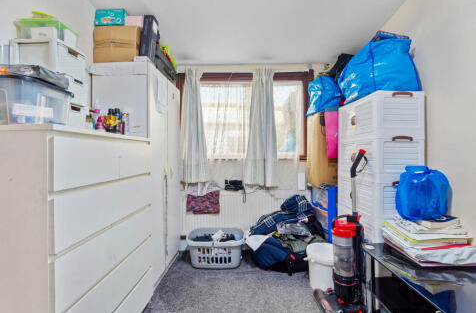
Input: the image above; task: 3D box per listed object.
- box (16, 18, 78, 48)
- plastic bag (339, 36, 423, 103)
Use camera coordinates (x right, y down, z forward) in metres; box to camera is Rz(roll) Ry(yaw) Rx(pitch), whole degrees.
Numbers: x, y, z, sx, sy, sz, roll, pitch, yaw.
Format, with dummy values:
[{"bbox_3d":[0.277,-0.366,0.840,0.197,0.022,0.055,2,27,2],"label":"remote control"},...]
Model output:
[{"bbox_3d":[-0.997,-0.622,1.040,0.225,0.120,0.130,0,1,3],"label":"box"},{"bbox_3d":[1.100,-0.640,1.590,0.360,0.400,0.450,0,0,0],"label":"plastic bag"}]

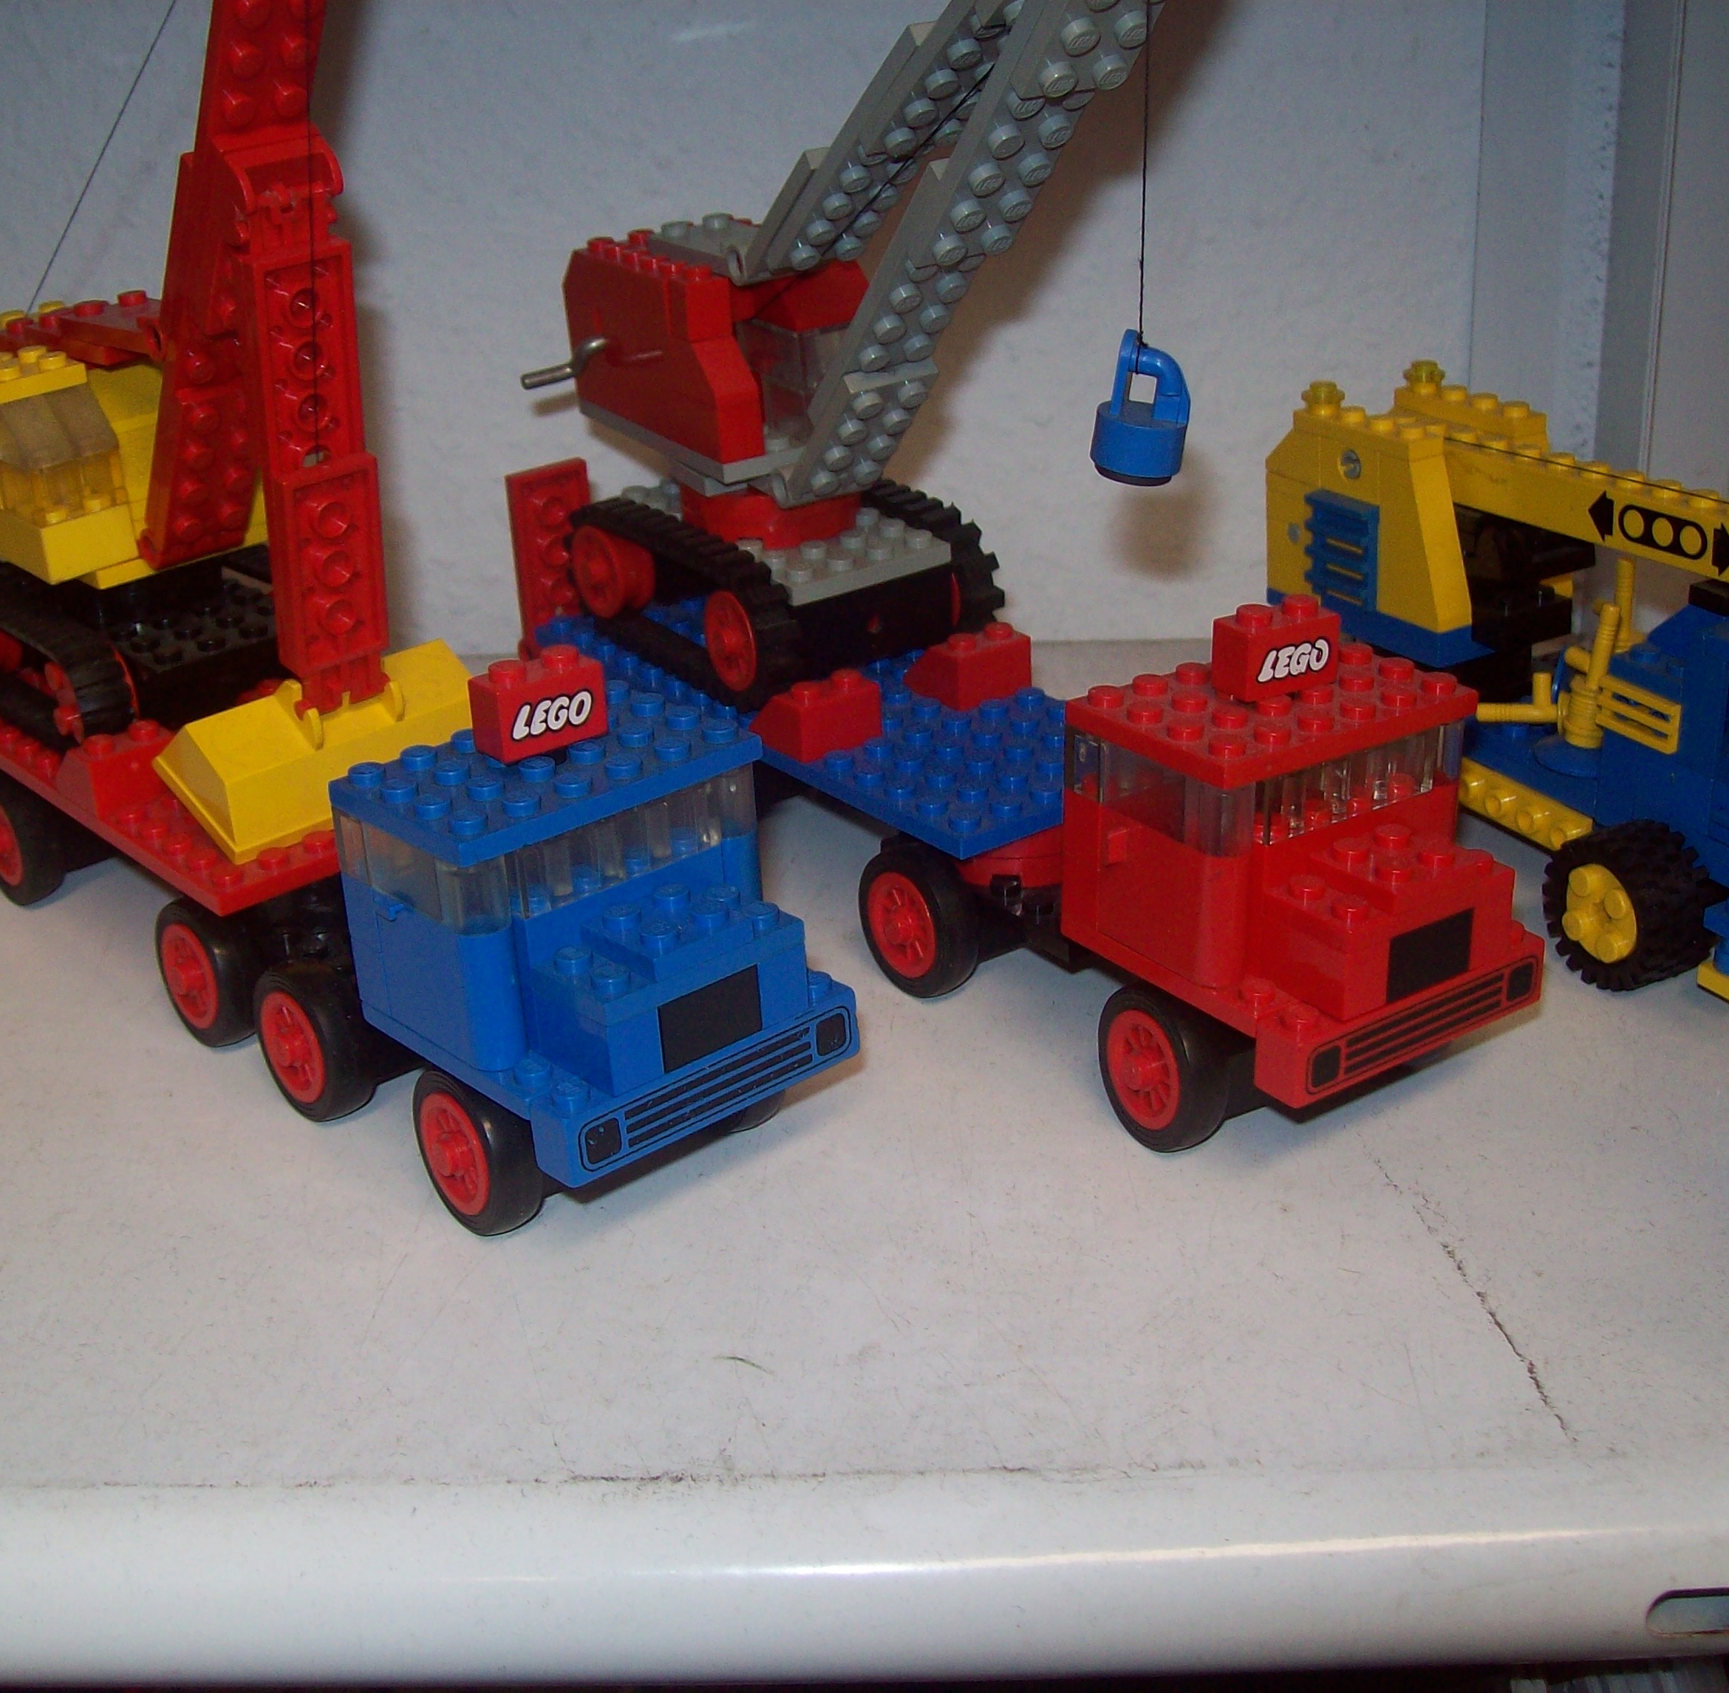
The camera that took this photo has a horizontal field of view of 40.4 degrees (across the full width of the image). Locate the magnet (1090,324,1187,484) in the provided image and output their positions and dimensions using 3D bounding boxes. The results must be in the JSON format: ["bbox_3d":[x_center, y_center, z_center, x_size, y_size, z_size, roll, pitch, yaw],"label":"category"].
[{"bbox_3d":[0.037,-0.058,0.307,0.012,0.020,0.012,7,27,5],"label":"magnet"}]

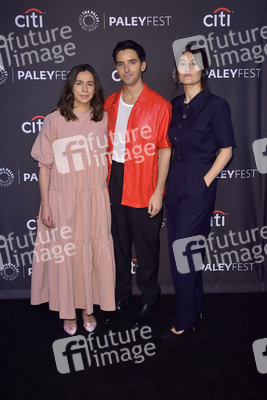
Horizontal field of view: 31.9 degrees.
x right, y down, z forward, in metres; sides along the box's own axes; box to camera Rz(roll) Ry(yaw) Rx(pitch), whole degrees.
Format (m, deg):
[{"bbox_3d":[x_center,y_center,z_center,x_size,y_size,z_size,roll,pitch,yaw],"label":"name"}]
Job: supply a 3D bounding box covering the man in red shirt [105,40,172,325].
[{"bbox_3d":[0.011,-0.103,3.061,0.510,1.790,0.380,2,12,15],"label":"man in red shirt"}]

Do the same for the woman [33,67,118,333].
[{"bbox_3d":[-0.360,0.005,2.929,0.560,1.640,0.390,-2,12,-5],"label":"woman"}]

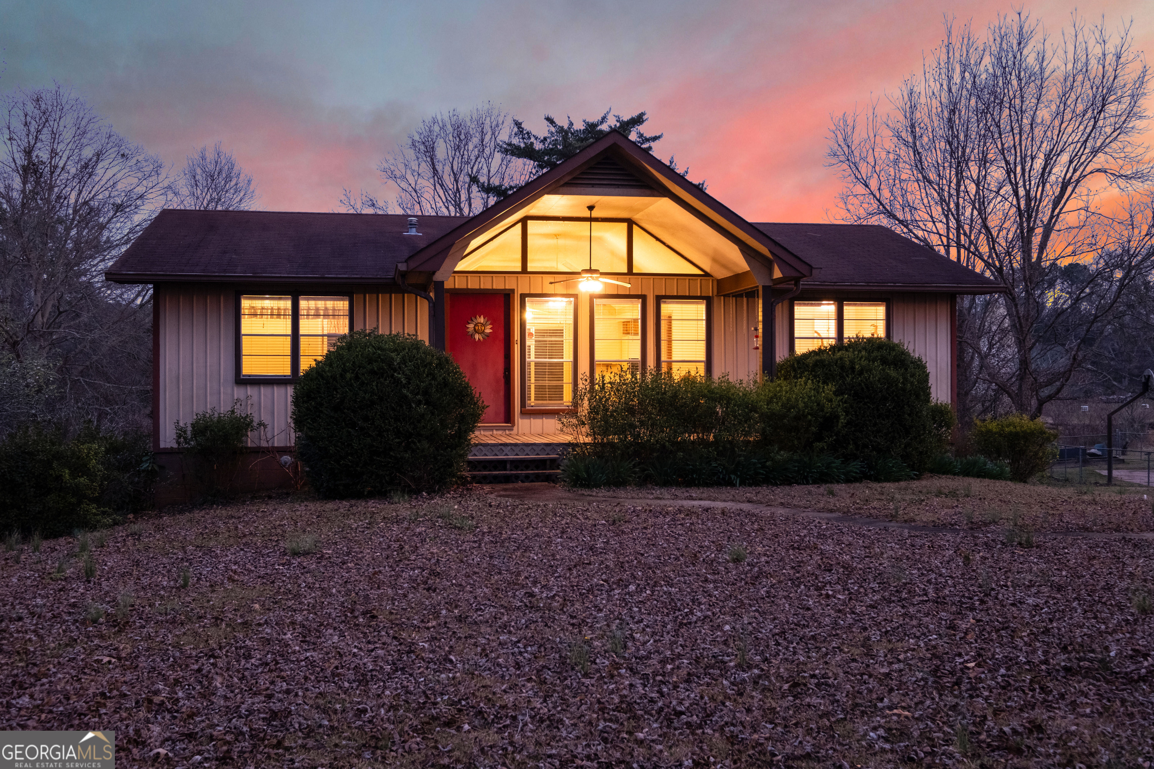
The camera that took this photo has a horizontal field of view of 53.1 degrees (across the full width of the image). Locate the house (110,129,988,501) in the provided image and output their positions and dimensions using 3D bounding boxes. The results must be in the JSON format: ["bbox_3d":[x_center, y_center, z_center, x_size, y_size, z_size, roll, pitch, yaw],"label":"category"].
[{"bbox_3d":[-0.504,-0.926,21.524,14.080,5.277,10.941,0,0,-10],"label":"house"}]

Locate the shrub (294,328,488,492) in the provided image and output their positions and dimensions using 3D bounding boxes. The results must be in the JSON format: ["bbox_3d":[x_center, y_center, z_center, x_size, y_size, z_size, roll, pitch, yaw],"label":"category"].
[{"bbox_3d":[-2.504,0.383,15.300,2.500,2.200,2.450,0,0,-10],"label":"shrub"}]

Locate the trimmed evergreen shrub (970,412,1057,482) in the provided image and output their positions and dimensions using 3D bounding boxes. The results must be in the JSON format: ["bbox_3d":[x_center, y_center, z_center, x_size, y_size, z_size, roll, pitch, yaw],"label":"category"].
[{"bbox_3d":[6.353,0.926,16.800,1.280,0.985,1.250,0,0,-10],"label":"trimmed evergreen shrub"}]

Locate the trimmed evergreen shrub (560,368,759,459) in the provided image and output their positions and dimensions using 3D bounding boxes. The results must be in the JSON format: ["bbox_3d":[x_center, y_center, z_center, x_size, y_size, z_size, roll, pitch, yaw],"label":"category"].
[{"bbox_3d":[1.137,0.497,15.900,2.650,1.442,1.150,0,0,-10],"label":"trimmed evergreen shrub"}]

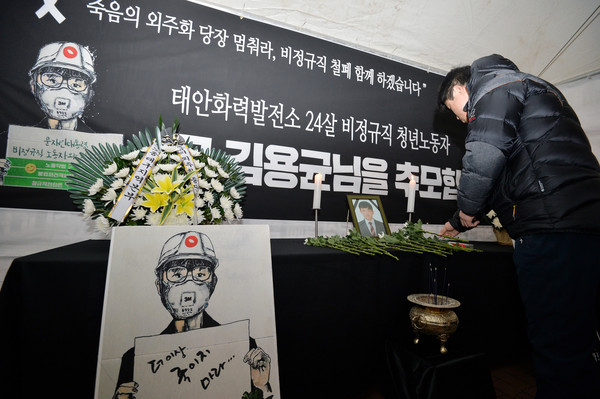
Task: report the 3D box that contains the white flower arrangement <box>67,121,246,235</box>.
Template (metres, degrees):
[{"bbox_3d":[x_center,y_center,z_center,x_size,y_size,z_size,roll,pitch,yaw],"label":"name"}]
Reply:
[{"bbox_3d":[-0.650,-0.090,1.270,0.760,0.600,0.420,4,-4,-22],"label":"white flower arrangement"}]

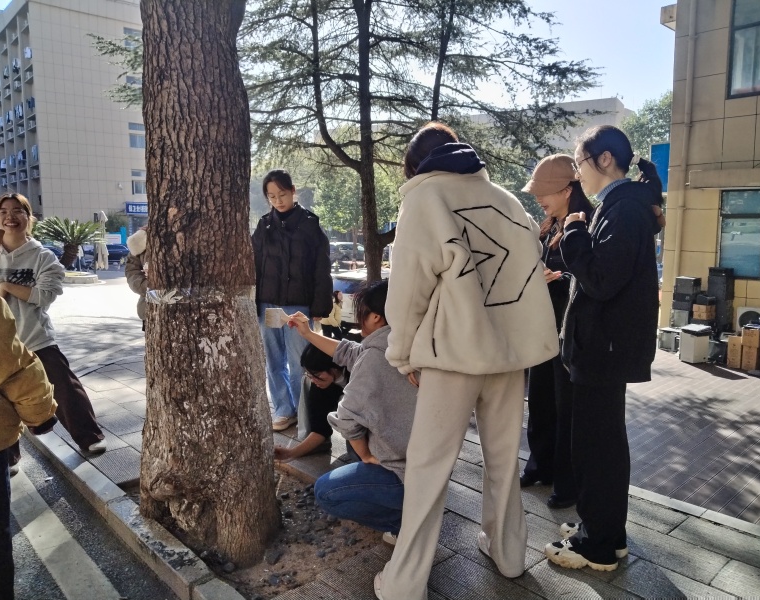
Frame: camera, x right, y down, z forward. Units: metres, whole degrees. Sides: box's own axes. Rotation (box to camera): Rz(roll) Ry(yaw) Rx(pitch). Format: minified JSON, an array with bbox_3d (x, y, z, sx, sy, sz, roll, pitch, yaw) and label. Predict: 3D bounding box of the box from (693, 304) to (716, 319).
[{"bbox_3d":[4.968,0.176,9.200,0.300,0.215,0.240,-5,8,-34],"label":"box"}]

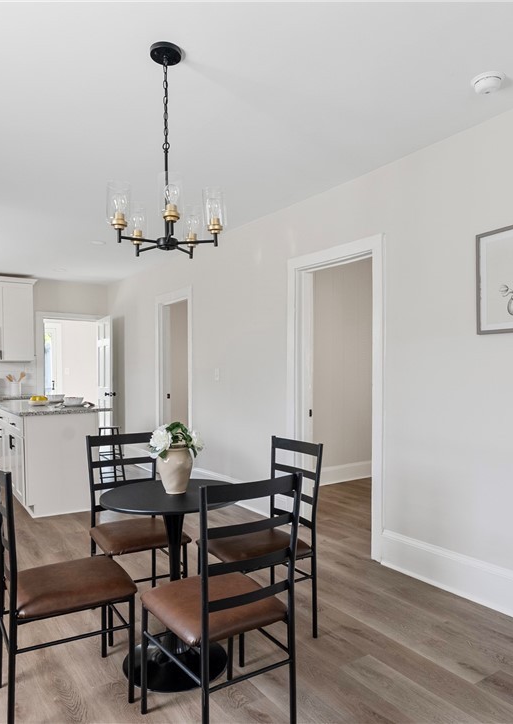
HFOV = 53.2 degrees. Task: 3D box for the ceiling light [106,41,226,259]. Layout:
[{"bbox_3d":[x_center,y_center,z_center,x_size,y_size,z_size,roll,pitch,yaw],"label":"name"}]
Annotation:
[{"bbox_3d":[-0.364,-0.846,2.051,0.458,0.802,0.458,0,-1,0],"label":"ceiling light"}]

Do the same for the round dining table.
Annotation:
[{"bbox_3d":[-0.351,0.945,2.259,0.605,0.735,0.605,0,-1,0],"label":"round dining table"}]

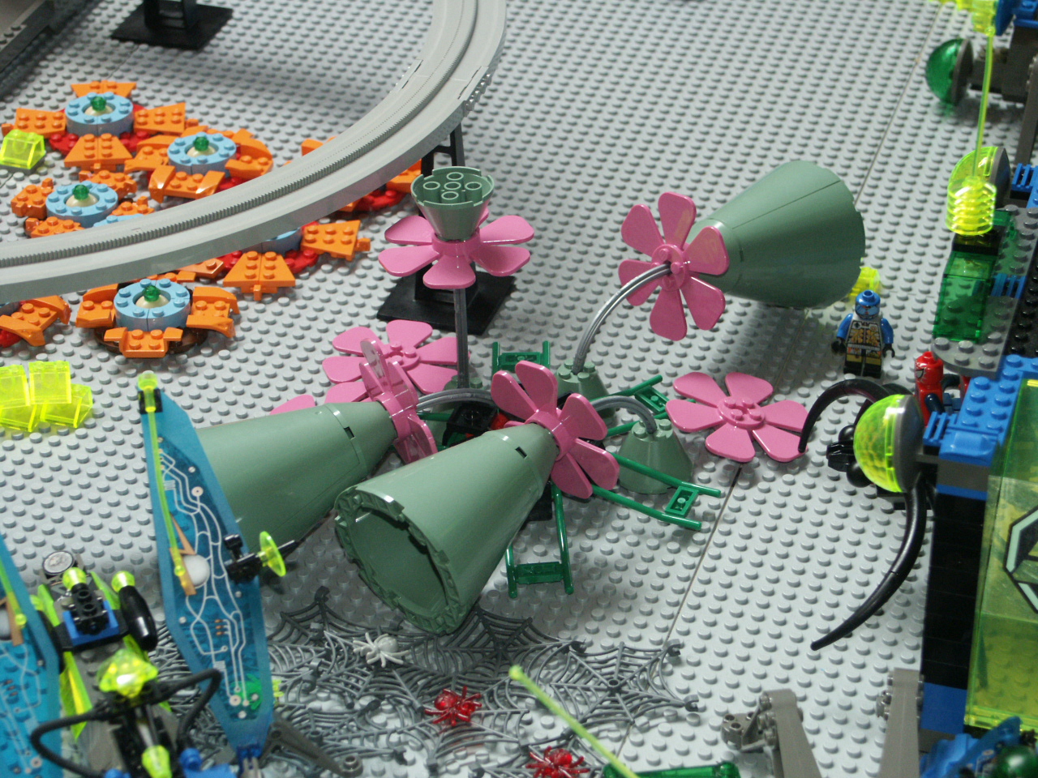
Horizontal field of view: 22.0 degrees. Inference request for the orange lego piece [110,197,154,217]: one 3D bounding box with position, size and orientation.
[{"bbox_3d":[-0.173,-0.074,1.179,0.017,0.011,0.021,13,35,21],"label":"orange lego piece"}]

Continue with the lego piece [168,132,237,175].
[{"bbox_3d":[-0.149,-0.110,1.258,0.032,0.011,0.032,-1,33,0],"label":"lego piece"}]

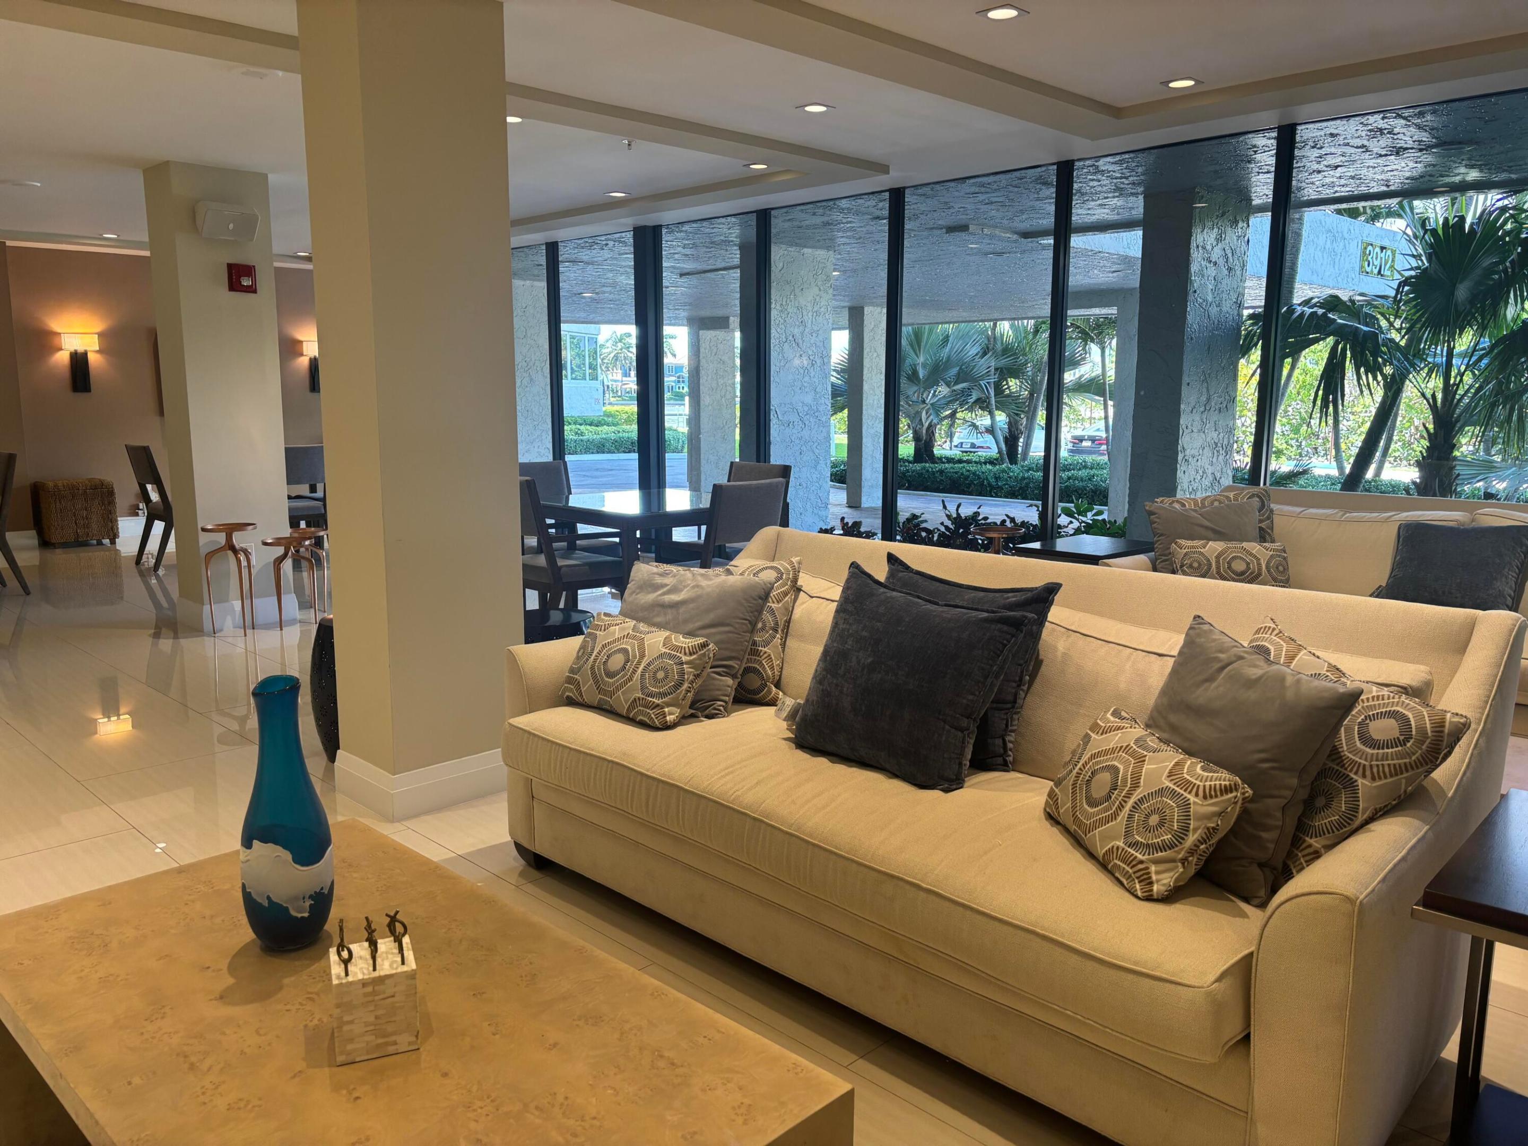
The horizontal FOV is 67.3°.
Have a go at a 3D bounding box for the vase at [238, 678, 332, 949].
[{"bbox_3d":[-0.833,0.413,1.973,0.164,0.465,0.164,-9,13,-44],"label":"vase"}]

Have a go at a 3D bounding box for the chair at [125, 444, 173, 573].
[{"bbox_3d":[-4.422,-0.514,8.731,0.612,0.933,0.476,-9,13,-44],"label":"chair"}]

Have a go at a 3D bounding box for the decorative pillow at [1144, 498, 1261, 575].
[{"bbox_3d":[1.833,-0.061,4.787,0.460,0.450,0.150,4,-10,23],"label":"decorative pillow"}]

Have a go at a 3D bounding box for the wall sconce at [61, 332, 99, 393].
[{"bbox_3d":[-5.975,-1.831,10.042,0.260,0.500,0.110,-9,13,-44],"label":"wall sconce"}]

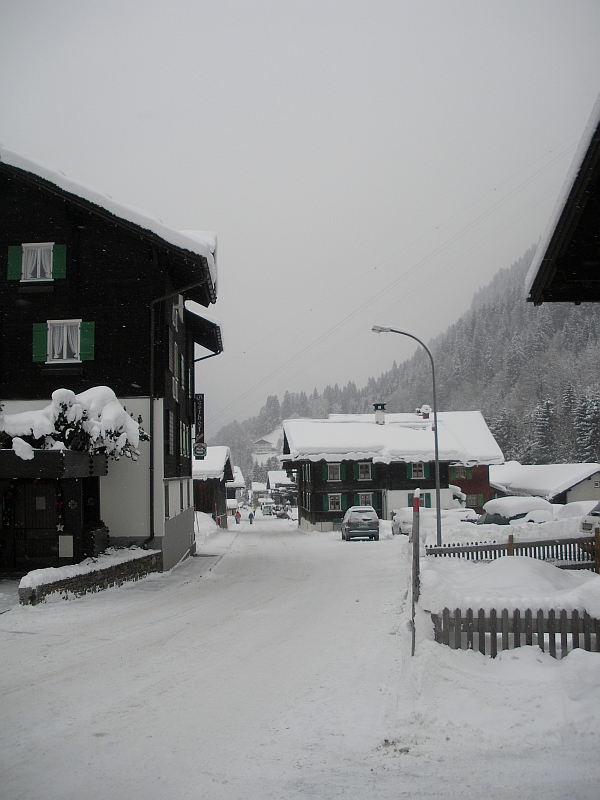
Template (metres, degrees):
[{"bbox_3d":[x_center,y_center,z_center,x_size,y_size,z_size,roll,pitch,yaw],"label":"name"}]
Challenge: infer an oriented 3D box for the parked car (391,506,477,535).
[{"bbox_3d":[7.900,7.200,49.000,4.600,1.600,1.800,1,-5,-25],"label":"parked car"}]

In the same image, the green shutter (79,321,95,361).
[{"bbox_3d":[-6.009,-1.662,23.550,0.410,1.080,0.050,-1,-5,-3],"label":"green shutter"}]

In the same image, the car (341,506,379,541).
[{"bbox_3d":[3.400,7.050,47.200,1.820,1.760,4.600,-1,-5,-1],"label":"car"}]

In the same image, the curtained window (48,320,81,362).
[{"bbox_3d":[-6.652,-1.647,23.500,0.950,1.200,0.150,-1,-5,-3],"label":"curtained window"}]

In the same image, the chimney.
[{"bbox_3d":[6.394,1.119,66.500,0.950,1.700,0.950,-1,-5,-4],"label":"chimney"}]

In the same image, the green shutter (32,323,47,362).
[{"bbox_3d":[-7.320,-1.604,23.450,0.410,1.080,0.050,-1,-5,-3],"label":"green shutter"}]

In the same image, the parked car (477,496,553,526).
[{"bbox_3d":[9.800,5.600,38.000,1.800,1.750,4.300,0,-5,-12],"label":"parked car"}]

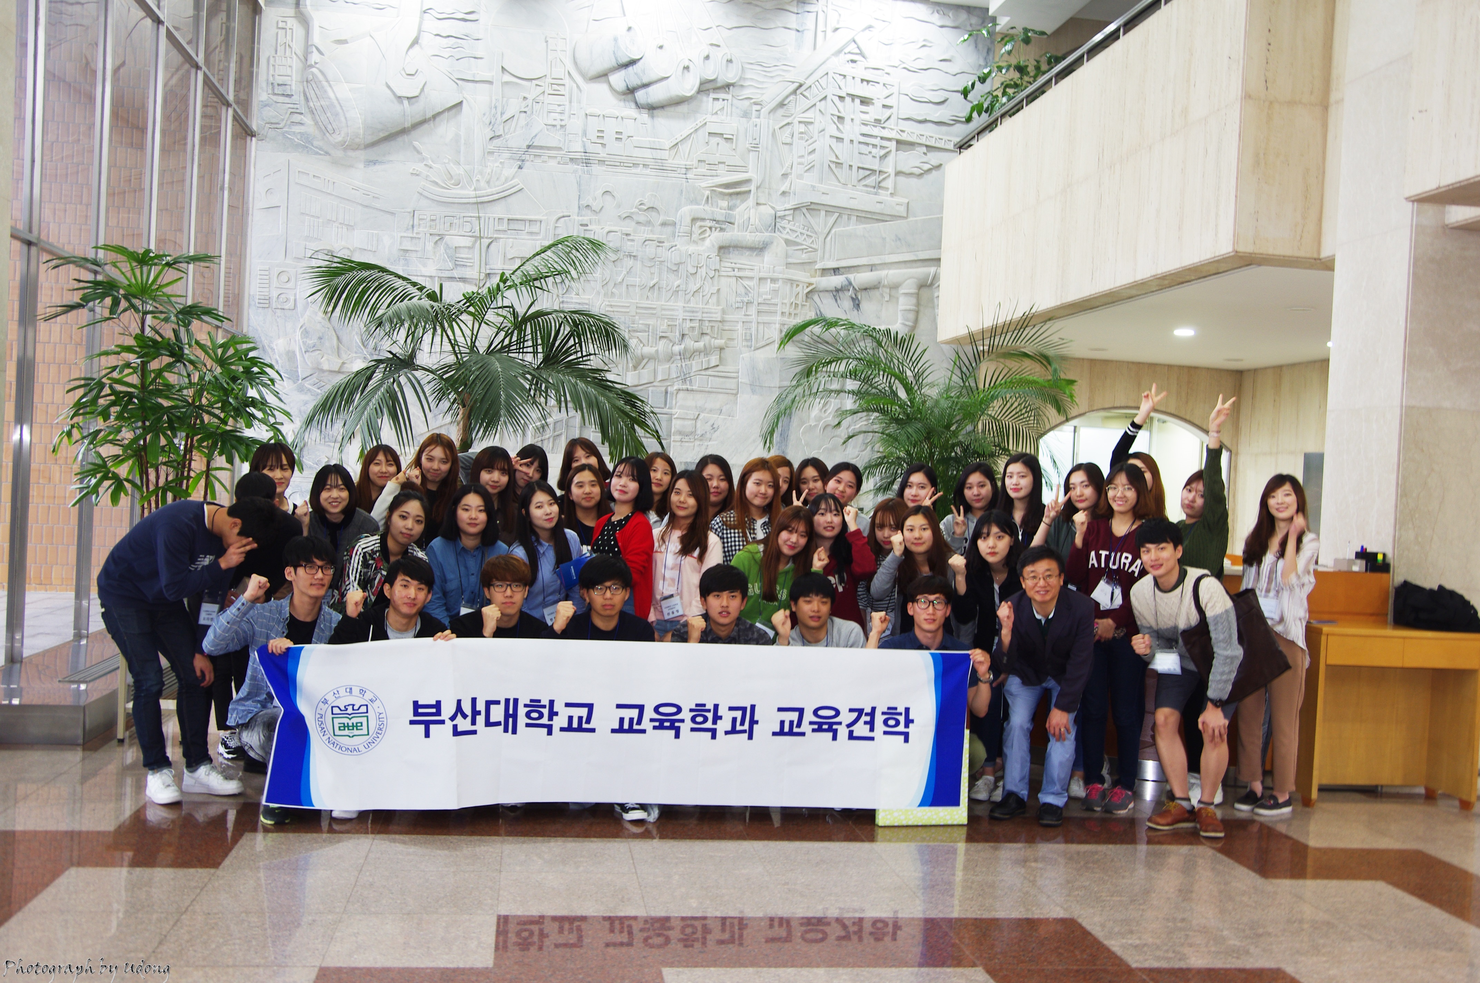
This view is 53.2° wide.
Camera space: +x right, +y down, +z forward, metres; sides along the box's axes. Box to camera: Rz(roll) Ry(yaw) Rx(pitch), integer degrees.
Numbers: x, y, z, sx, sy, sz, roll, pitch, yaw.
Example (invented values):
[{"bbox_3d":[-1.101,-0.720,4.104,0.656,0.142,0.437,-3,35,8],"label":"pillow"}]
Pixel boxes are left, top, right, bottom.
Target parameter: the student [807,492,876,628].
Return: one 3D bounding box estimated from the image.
[{"bbox_3d":[0.457,0.716,7.305,0.450,1.420,0.450,3,1,-1],"label":"student"}]

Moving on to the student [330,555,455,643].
[{"bbox_3d":[-1.490,0.814,6.365,0.580,1.060,0.620,3,1,-11],"label":"student"}]

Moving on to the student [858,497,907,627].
[{"bbox_3d":[0.717,0.737,7.406,0.440,1.400,0.420,3,1,0],"label":"student"}]

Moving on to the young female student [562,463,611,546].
[{"bbox_3d":[-0.787,0.615,7.410,0.430,1.514,0.300,3,1,-5],"label":"young female student"}]

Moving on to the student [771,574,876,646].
[{"bbox_3d":[0.355,0.900,6.667,0.560,1.065,0.620,3,1,-1],"label":"student"}]

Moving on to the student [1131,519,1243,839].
[{"bbox_3d":[2.002,0.808,6.600,0.500,1.376,0.640,3,1,21],"label":"student"}]

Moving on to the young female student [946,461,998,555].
[{"bbox_3d":[1.161,0.646,7.508,0.450,1.593,0.320,3,1,7],"label":"young female student"}]

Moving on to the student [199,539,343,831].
[{"bbox_3d":[-1.960,0.747,6.249,0.600,1.121,0.700,2,1,-22],"label":"student"}]

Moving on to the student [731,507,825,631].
[{"bbox_3d":[0.152,0.742,7.056,0.480,1.345,0.480,3,1,-8],"label":"student"}]

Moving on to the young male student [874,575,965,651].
[{"bbox_3d":[0.866,0.924,6.755,0.540,1.082,0.620,3,1,1],"label":"young male student"}]

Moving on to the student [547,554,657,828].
[{"bbox_3d":[-0.598,0.820,6.420,0.580,1.104,0.720,3,1,-6],"label":"student"}]

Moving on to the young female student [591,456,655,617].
[{"bbox_3d":[-0.556,0.601,6.905,0.420,1.532,0.320,3,1,30],"label":"young female student"}]

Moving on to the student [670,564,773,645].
[{"bbox_3d":[-0.096,0.855,6.455,0.580,1.082,0.720,3,1,-2],"label":"student"}]

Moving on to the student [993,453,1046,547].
[{"bbox_3d":[1.411,0.639,7.560,0.430,1.675,0.300,3,1,9],"label":"student"}]

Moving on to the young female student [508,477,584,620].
[{"bbox_3d":[-0.915,0.650,6.805,0.430,1.402,0.420,3,1,-9],"label":"young female student"}]

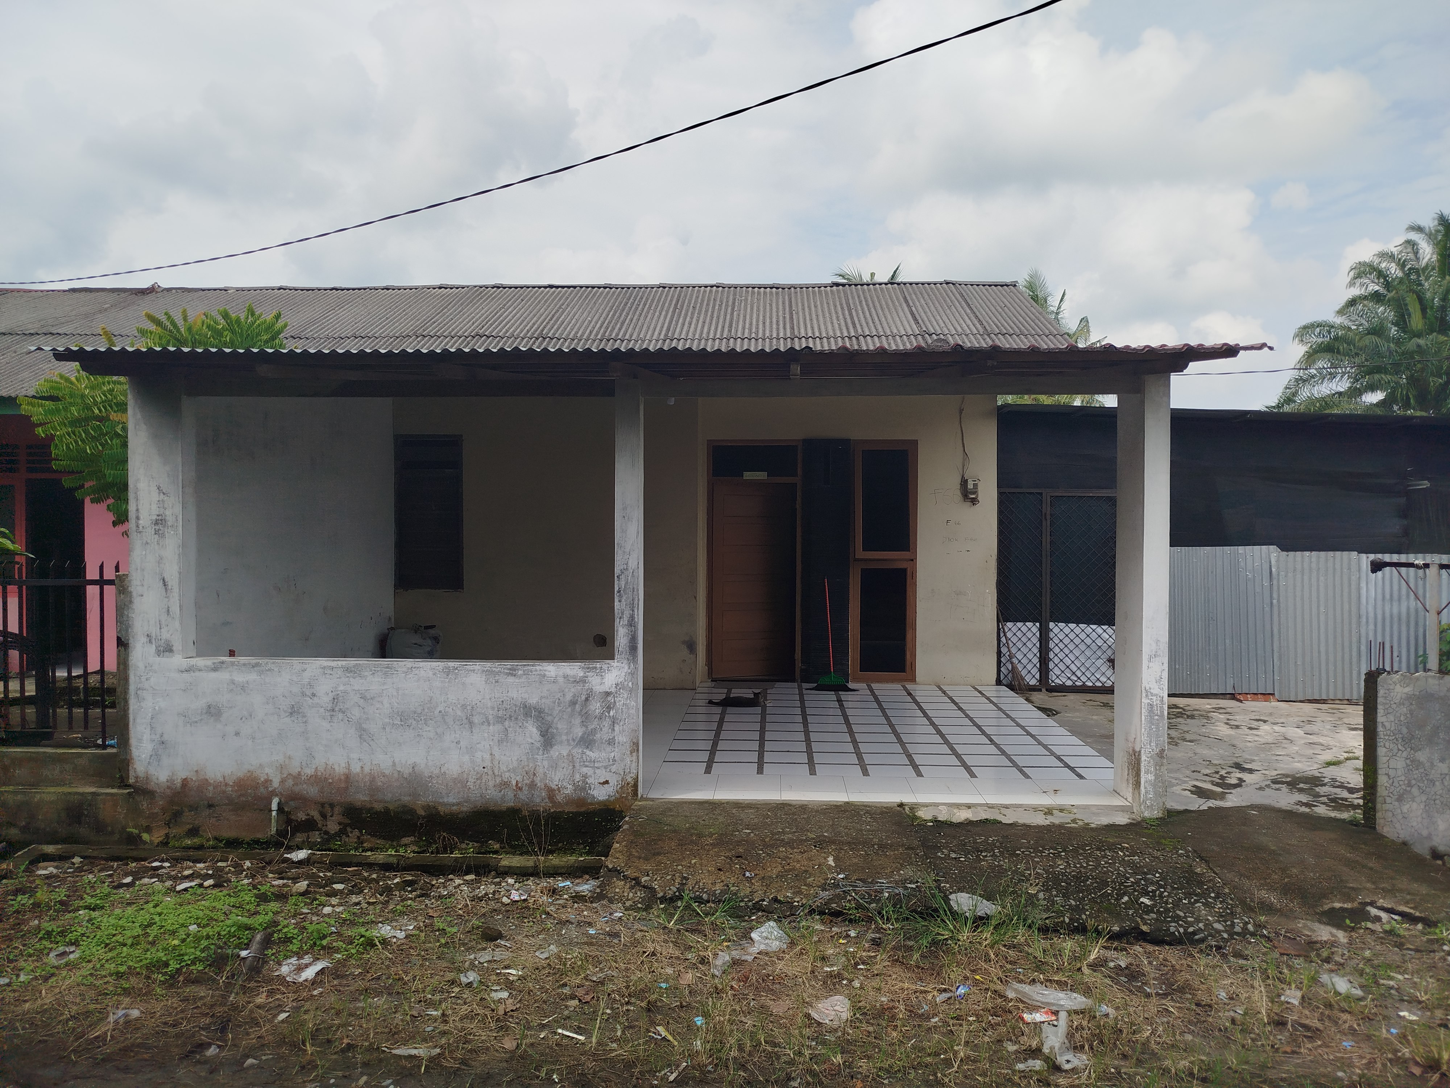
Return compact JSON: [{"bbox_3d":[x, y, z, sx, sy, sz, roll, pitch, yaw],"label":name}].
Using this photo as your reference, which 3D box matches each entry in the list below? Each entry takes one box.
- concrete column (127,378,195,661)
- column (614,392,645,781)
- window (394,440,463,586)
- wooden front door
[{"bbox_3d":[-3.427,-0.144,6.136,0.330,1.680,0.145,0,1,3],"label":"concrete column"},{"bbox_3d":[-0.570,0.267,5.997,0.148,2.450,0.146,0,1,3],"label":"column"},{"bbox_3d":[-2.912,-0.312,9.937,0.690,1.530,0.090,0,1,3],"label":"window"},{"bbox_3d":[0.311,0.377,10.308,0.870,2.030,0.060,0,1,3],"label":"wooden front door"}]

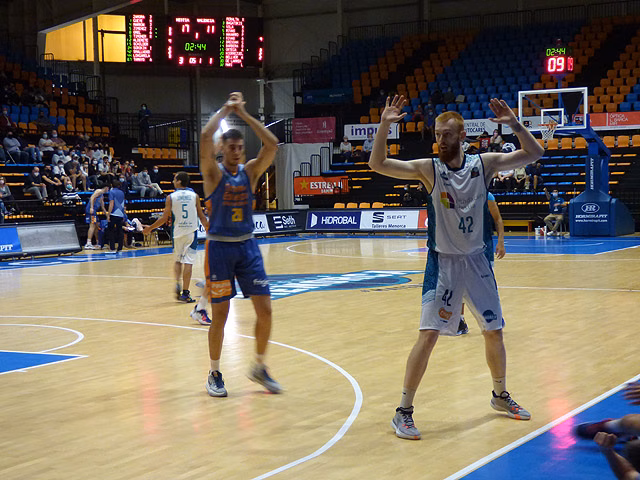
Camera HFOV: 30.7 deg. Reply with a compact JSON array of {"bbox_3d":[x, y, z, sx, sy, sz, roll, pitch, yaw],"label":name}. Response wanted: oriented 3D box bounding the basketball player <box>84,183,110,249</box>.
[{"bbox_3d":[-6.208,-0.675,32.500,0.650,1.860,0.550,-2,3,-12],"label":"basketball player"}]

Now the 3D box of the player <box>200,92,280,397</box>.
[{"bbox_3d":[-0.631,0.032,9.250,0.630,2.370,0.480,-2,3,-24],"label":"player"}]

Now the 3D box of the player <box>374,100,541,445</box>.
[{"bbox_3d":[0.891,0.152,7.527,1.150,2.110,0.640,-2,3,-20],"label":"player"}]

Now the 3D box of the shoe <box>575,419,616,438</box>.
[{"bbox_3d":[1.678,1.143,7.080,0.290,0.110,0.115,-1,3,6],"label":"shoe"}]

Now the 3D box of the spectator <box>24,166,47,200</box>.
[{"bbox_3d":[-8.851,-1.745,36.300,0.620,1.100,0.500,0,3,30],"label":"spectator"}]

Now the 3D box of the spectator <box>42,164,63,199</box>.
[{"bbox_3d":[-8.112,-1.744,35.321,0.650,1.080,0.520,1,3,38],"label":"spectator"}]

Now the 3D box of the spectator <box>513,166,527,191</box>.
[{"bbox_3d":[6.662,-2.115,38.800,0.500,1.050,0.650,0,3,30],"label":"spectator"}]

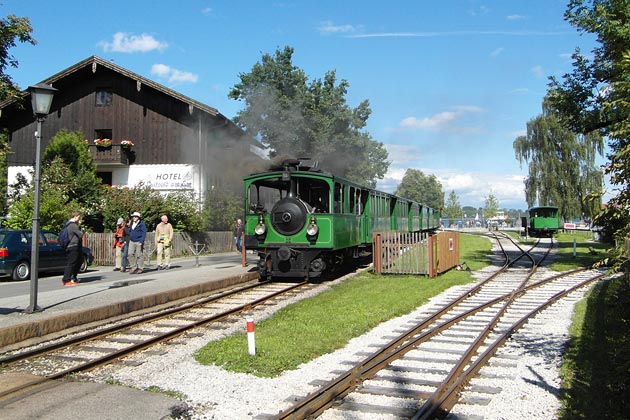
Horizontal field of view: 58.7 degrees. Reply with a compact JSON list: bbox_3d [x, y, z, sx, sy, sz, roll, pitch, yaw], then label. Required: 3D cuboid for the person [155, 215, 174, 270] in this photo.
[{"bbox_3d":[-4.770,1.030,17.750,0.570,1.730,0.400,0,-1,-9],"label":"person"}]

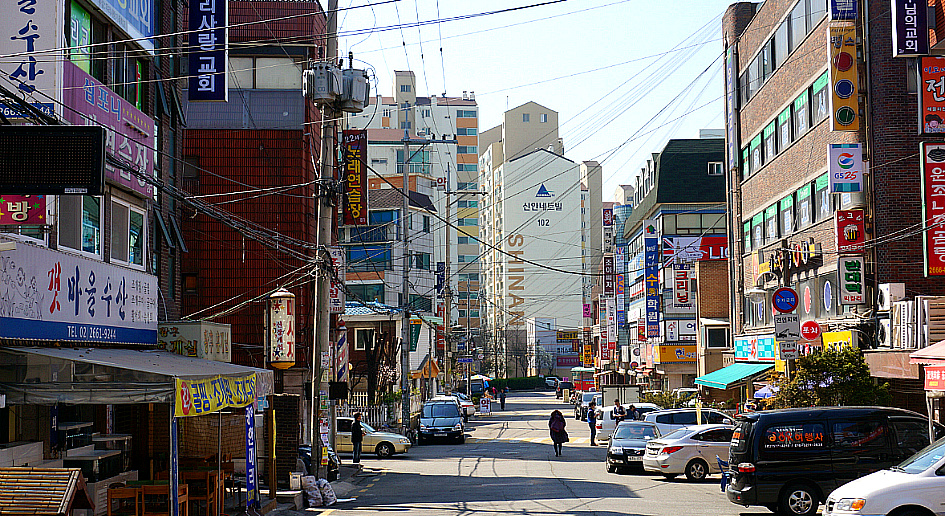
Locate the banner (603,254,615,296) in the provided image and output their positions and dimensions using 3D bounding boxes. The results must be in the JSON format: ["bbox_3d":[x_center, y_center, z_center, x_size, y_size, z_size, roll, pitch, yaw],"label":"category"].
[{"bbox_3d":[11.253,1.468,106.000,0.880,3.100,0.280,-1,-5,2],"label":"banner"}]

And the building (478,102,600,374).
[{"bbox_3d":[11.532,-1.281,233.173,17.000,48.000,29.000,0,-4,-8],"label":"building"}]

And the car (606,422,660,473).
[{"bbox_3d":[5.085,5.736,39.600,1.820,1.470,4.750,-1,-5,7],"label":"car"}]

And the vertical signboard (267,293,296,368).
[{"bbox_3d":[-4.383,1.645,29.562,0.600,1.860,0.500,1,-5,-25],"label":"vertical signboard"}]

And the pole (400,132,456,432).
[{"bbox_3d":[-1.867,1.276,54.835,2.400,12.900,0.400,0,-5,-3],"label":"pole"}]

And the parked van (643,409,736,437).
[{"bbox_3d":[7.995,5.646,42.553,4.600,1.660,1.820,0,-4,-9],"label":"parked van"}]

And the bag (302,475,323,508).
[{"bbox_3d":[-3.101,4.497,24.900,0.390,0.610,0.380,-1,-5,0],"label":"bag"}]

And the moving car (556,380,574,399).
[{"bbox_3d":[10.096,14.365,139.511,1.840,1.720,4.550,-1,-4,3],"label":"moving car"}]

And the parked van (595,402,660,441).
[{"bbox_3d":[7.200,6.557,51.000,4.550,1.680,1.820,0,-5,-10],"label":"parked van"}]

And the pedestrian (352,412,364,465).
[{"bbox_3d":[-3.790,5.975,42.679,0.380,1.720,0.500,-1,-4,5],"label":"pedestrian"}]

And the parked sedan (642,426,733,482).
[{"bbox_3d":[7.044,5.304,35.788,4.370,1.460,1.700,1,-4,-15],"label":"parked sedan"}]

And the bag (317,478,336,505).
[{"bbox_3d":[-2.831,4.552,25.000,0.380,0.520,0.370,-1,-5,0],"label":"bag"}]

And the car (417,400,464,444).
[{"bbox_3d":[-1.293,6.817,53.600,1.790,1.690,4.550,-1,-5,-1],"label":"car"}]

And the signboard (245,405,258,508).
[{"bbox_3d":[-4.277,3.820,24.789,0.050,2.020,0.620,-1,-4,5],"label":"signboard"}]

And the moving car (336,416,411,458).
[{"bbox_3d":[-4.359,6.631,47.678,4.450,1.430,1.720,-1,-4,10],"label":"moving car"}]

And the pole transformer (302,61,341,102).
[{"bbox_3d":[-3.584,-4.207,30.800,0.840,0.880,0.720,-1,-5,6],"label":"pole transformer"}]

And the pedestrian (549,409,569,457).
[{"bbox_3d":[3.005,6.075,44.900,0.620,1.620,0.420,-1,-5,0],"label":"pedestrian"}]

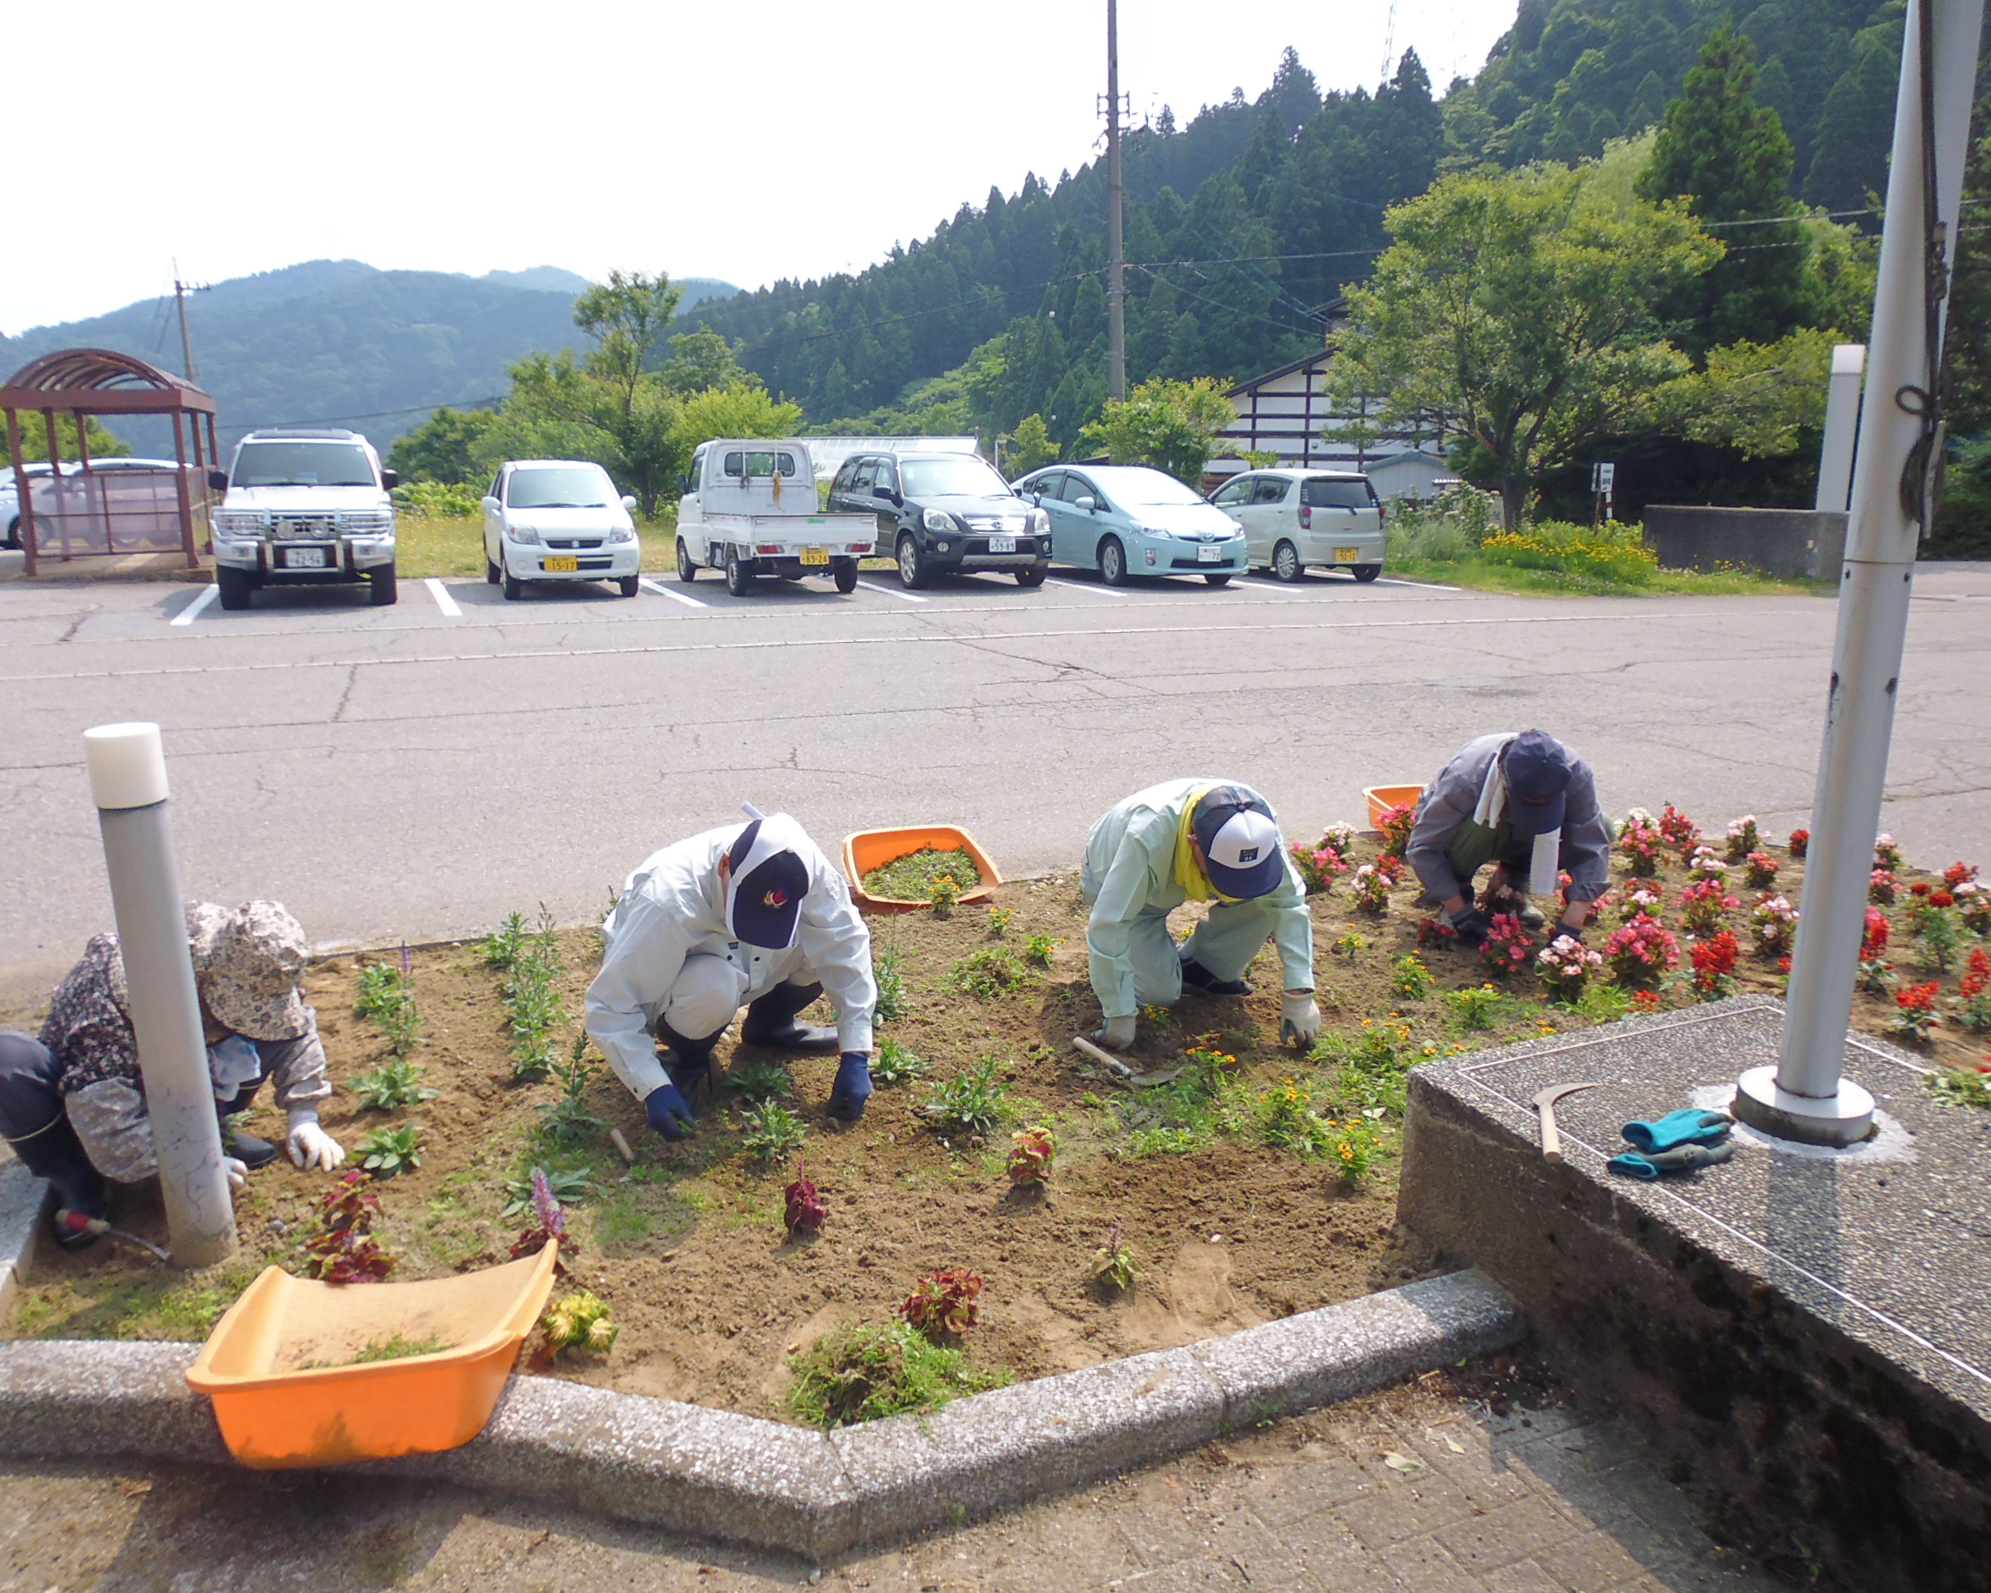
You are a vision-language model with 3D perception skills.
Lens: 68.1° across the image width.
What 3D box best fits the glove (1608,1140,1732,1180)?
[{"bbox_3d":[1.229,0.648,2.672,0.235,0.045,0.085,-4,14,-18],"label":"glove"}]

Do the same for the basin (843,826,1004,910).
[{"bbox_3d":[-0.283,0.283,5.779,0.560,0.200,0.450,-5,14,-21],"label":"basin"}]

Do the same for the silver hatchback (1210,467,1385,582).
[{"bbox_3d":[4.046,-3.949,21.209,1.475,1.500,3.395,-5,14,-23],"label":"silver hatchback"}]

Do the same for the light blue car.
[{"bbox_3d":[1.754,-3.827,20.596,1.745,1.490,4.460,-6,14,-24],"label":"light blue car"}]

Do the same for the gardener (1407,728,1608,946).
[{"bbox_3d":[1.918,0.133,5.500,0.700,0.700,0.750,2,13,8],"label":"gardener"}]

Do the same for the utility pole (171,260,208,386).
[{"bbox_3d":[-38.629,-20.137,71.188,1.600,10.400,0.400,0,13,0],"label":"utility pole"}]

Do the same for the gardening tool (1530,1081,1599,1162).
[{"bbox_3d":[1.114,0.618,2.840,0.125,0.028,0.345,4,14,17],"label":"gardening tool"}]

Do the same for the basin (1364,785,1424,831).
[{"bbox_3d":[1.940,0.082,6.406,0.530,0.190,0.470,-5,14,-19],"label":"basin"}]

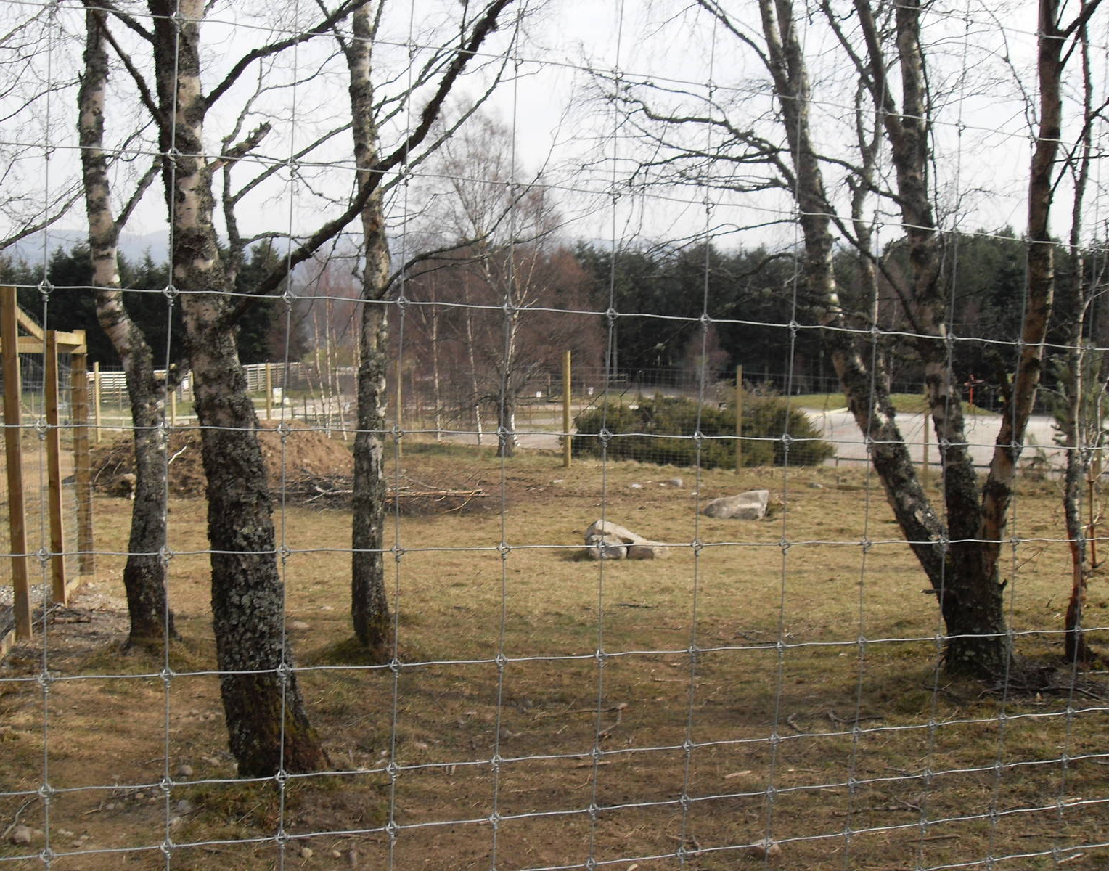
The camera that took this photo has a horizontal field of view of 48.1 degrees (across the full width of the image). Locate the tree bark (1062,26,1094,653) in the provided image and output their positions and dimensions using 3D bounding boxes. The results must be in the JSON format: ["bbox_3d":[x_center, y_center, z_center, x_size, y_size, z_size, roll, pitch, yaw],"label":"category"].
[{"bbox_3d":[2.847,-0.498,6.745,0.190,3.500,0.170,0,3,0],"label":"tree bark"}]

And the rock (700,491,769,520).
[{"bbox_3d":[1.910,0.742,13.100,0.680,0.300,0.420,0,3,-6],"label":"rock"}]

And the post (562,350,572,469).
[{"bbox_3d":[0.202,-0.406,19.247,0.118,1.788,0.118,0,3,0],"label":"post"}]

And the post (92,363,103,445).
[{"bbox_3d":[-9.660,-0.699,26.249,0.095,1.689,0.095,-1,3,0],"label":"post"}]

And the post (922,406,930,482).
[{"bbox_3d":[5.908,-0.005,19.752,0.085,1.591,0.085,-1,3,0],"label":"post"}]

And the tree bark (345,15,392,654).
[{"bbox_3d":[-1.015,-0.555,6.793,0.250,3.563,0.230,0,3,0],"label":"tree bark"}]

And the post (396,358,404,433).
[{"bbox_3d":[-2.797,-0.504,22.349,0.080,1.716,0.080,-1,3,0],"label":"post"}]

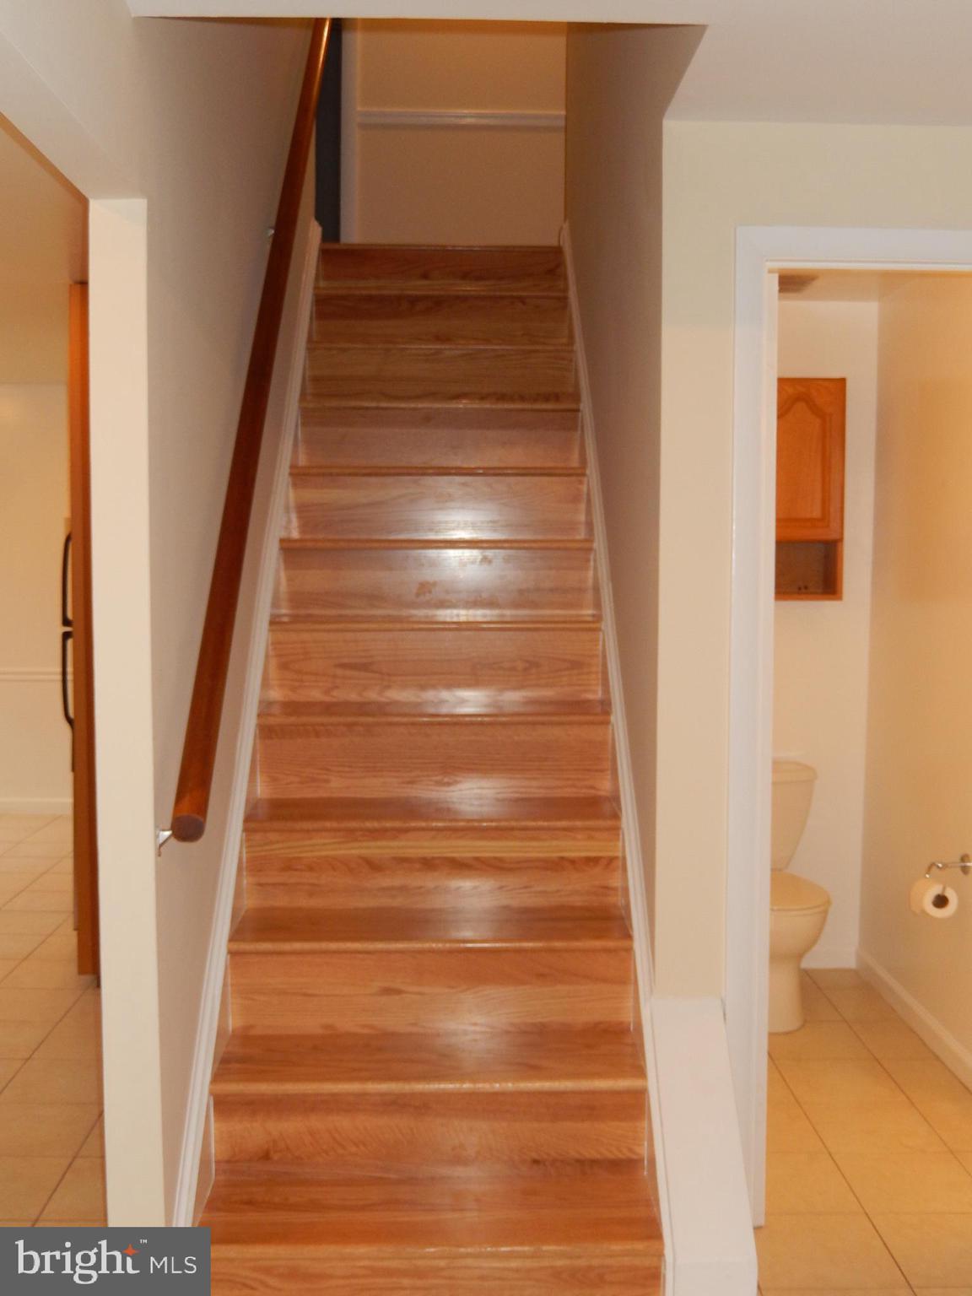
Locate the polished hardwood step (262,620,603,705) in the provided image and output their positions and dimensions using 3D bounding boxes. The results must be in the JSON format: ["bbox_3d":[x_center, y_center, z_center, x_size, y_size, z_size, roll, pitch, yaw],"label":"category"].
[{"bbox_3d":[-0.132,0.030,3.676,0.869,0.214,0.264,0,4,-1],"label":"polished hardwood step"}]

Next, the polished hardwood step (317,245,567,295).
[{"bbox_3d":[-0.157,-1.356,4.968,0.869,0.214,0.264,0,4,-1],"label":"polished hardwood step"}]

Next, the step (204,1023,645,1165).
[{"bbox_3d":[-0.115,0.955,2.818,0.873,0.215,0.245,0,4,-1],"label":"step"}]

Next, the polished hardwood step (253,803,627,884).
[{"bbox_3d":[-0.124,0.490,3.249,0.873,0.215,0.245,0,4,-1],"label":"polished hardwood step"}]

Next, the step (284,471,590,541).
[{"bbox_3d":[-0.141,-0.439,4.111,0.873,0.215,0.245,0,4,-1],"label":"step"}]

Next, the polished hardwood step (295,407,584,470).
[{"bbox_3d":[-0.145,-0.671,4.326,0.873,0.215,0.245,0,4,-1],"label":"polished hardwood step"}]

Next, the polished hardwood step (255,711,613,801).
[{"bbox_3d":[-0.128,0.261,3.460,0.869,0.214,0.264,0,4,-1],"label":"polished hardwood step"}]

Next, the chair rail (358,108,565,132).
[{"bbox_3d":[-0.107,-2.337,5.960,0.918,0.072,0.025,0,4,-1],"label":"chair rail"}]

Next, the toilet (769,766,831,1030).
[{"bbox_3d":[0.900,0.780,4.342,0.440,0.752,0.680,0,4,-1],"label":"toilet"}]

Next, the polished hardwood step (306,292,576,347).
[{"bbox_3d":[-0.152,-1.125,4.753,0.869,0.214,0.264,0,4,-1],"label":"polished hardwood step"}]

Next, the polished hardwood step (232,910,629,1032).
[{"bbox_3d":[-0.120,0.723,3.029,0.869,0.214,0.264,0,4,-1],"label":"polished hardwood step"}]

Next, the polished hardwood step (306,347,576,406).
[{"bbox_3d":[-0.148,-0.894,4.537,0.869,0.214,0.264,0,4,-1],"label":"polished hardwood step"}]

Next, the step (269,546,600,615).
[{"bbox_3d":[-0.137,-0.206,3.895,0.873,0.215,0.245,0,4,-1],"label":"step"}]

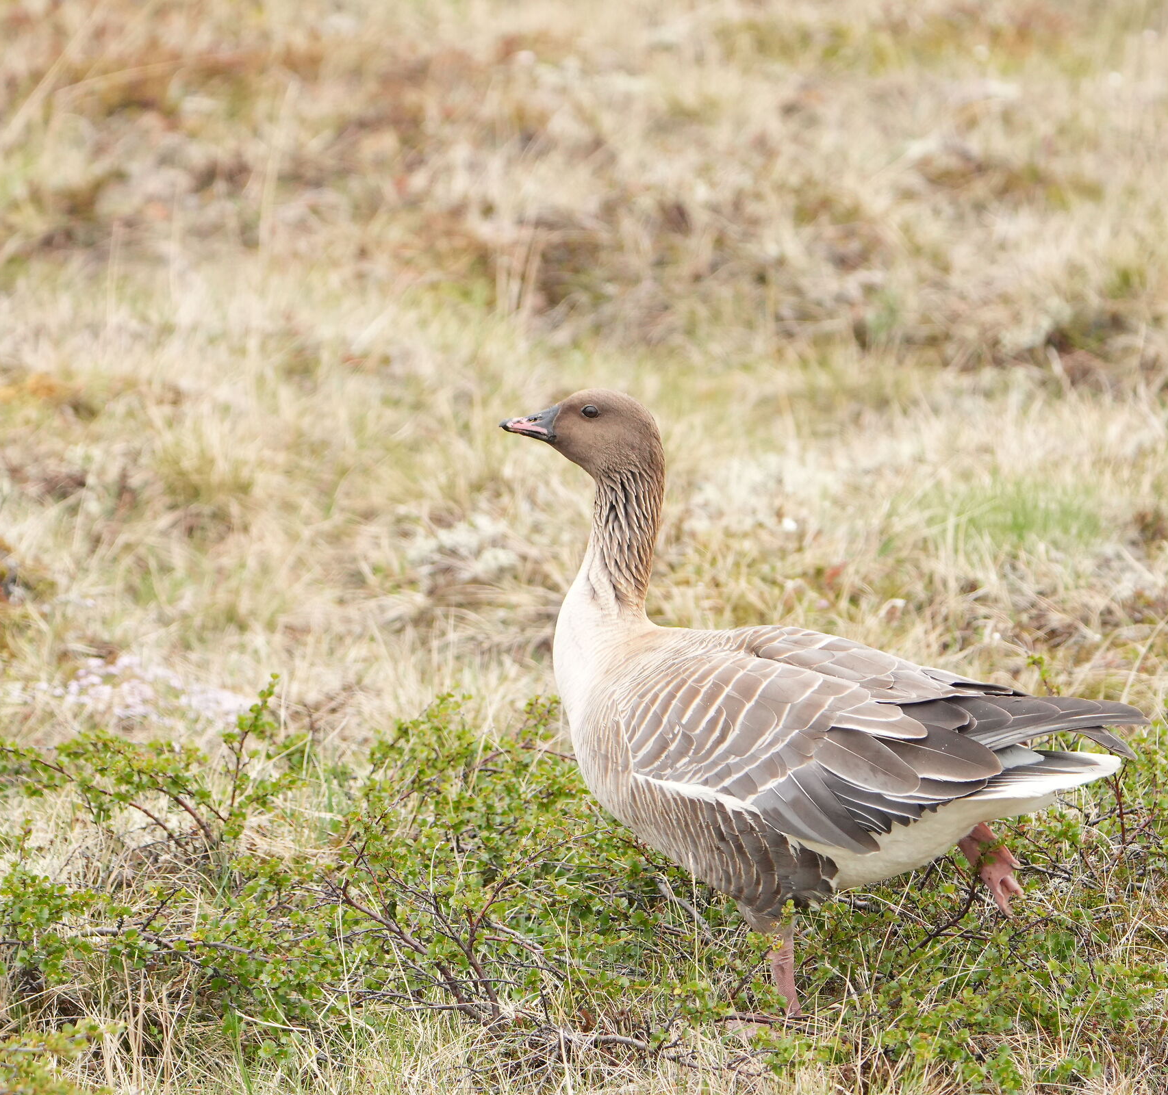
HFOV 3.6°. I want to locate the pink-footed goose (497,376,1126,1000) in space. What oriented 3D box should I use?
[{"bbox_3d":[0.185,0.125,14.600,0.510,0.495,0.210,1,7,10],"label":"pink-footed goose"}]

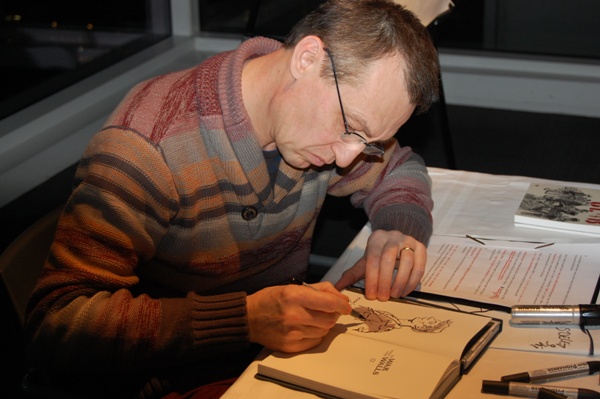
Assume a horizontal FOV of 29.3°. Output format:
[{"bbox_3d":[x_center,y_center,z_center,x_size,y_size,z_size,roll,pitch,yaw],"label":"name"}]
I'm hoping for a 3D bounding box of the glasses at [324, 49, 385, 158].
[{"bbox_3d":[0.059,-0.125,1.455,0.040,0.140,0.137,-20,-15,20],"label":"glasses"}]

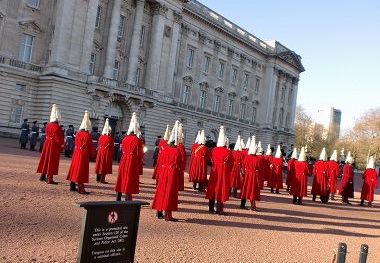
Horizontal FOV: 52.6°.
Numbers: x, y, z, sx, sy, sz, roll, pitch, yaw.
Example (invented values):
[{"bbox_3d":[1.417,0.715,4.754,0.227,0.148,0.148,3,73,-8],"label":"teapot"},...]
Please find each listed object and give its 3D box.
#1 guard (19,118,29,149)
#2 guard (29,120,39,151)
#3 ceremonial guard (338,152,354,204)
[{"bbox_3d":[-10.277,0.162,23.900,0.500,1.860,0.450,5,-3,45],"label":"guard"},{"bbox_3d":[-10.071,0.279,24.934,0.550,1.900,0.450,5,-3,40],"label":"guard"},{"bbox_3d":[6.526,1.916,16.000,0.550,2.100,0.580,6,-3,18],"label":"ceremonial guard"}]

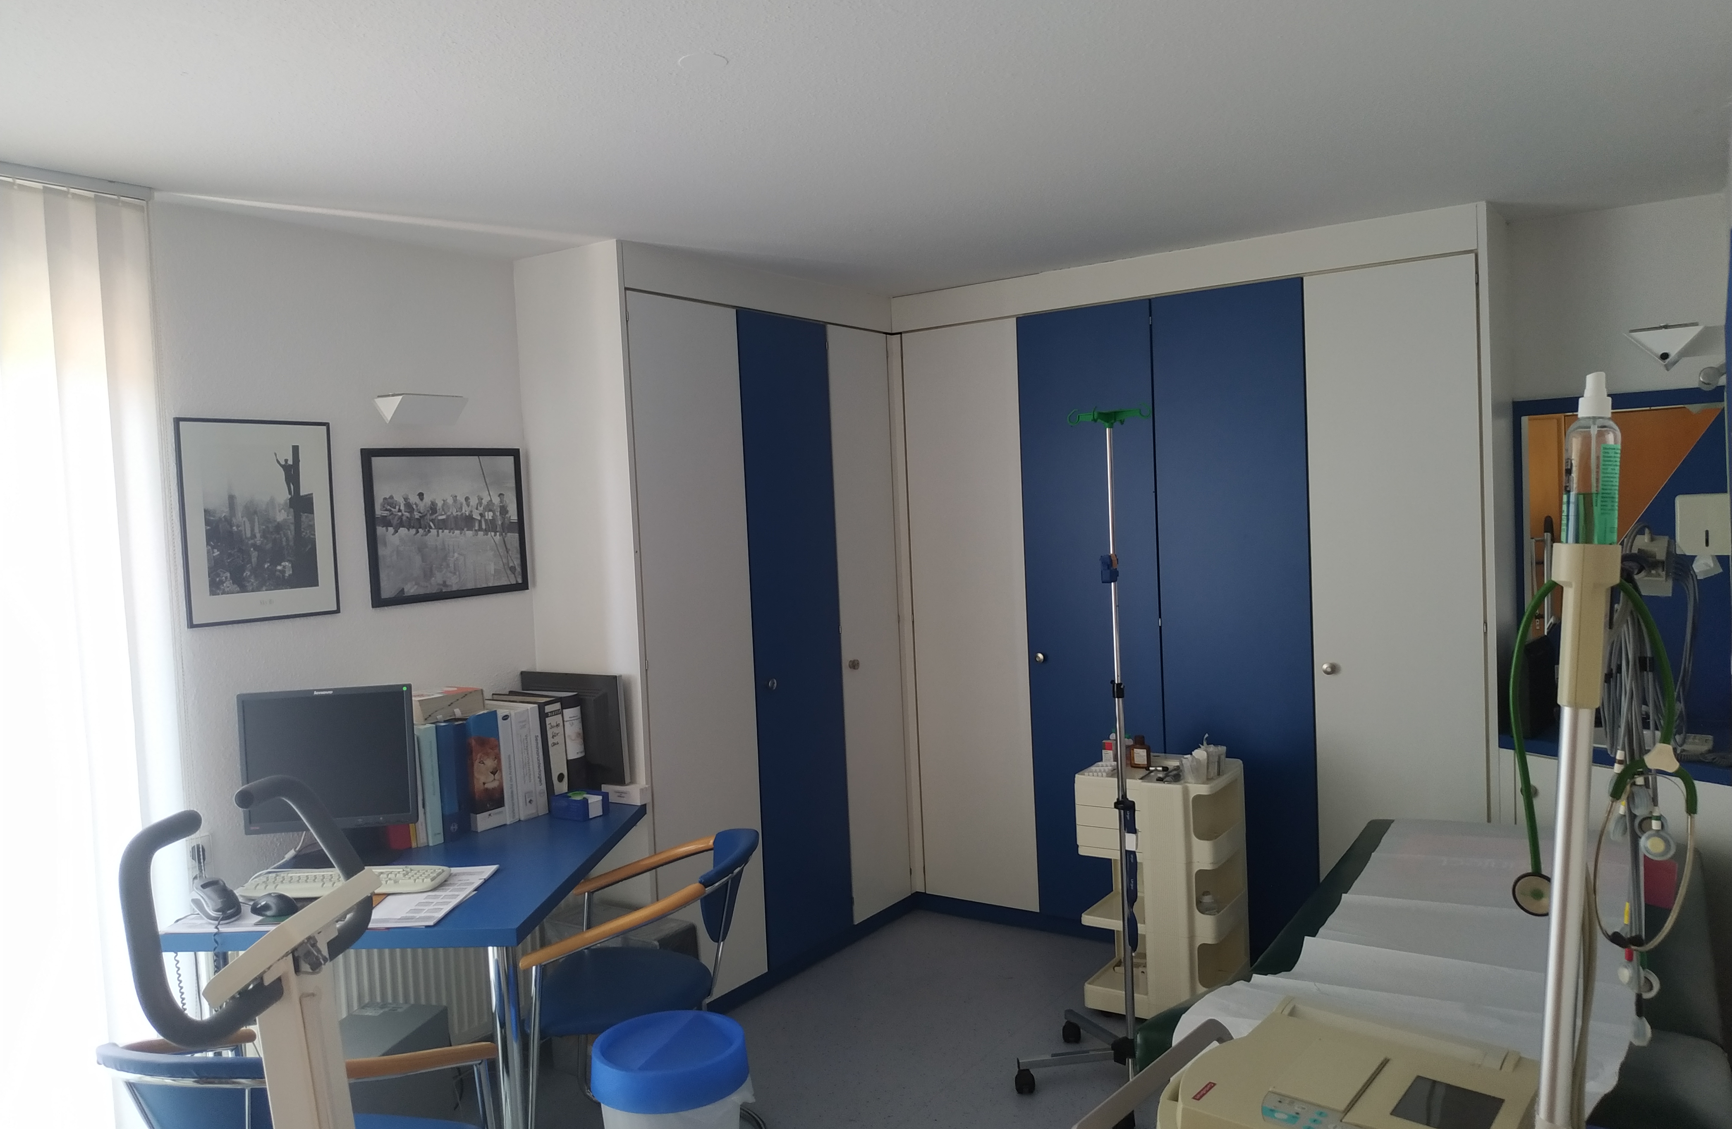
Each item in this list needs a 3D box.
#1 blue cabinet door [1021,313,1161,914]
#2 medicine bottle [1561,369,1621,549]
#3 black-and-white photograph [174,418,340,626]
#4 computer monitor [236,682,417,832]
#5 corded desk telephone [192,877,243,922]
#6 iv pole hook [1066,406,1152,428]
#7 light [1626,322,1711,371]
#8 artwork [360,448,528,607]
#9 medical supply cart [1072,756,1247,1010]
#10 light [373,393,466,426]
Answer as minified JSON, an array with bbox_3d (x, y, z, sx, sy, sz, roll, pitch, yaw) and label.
[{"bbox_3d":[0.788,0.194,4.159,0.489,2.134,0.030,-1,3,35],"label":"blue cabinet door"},{"bbox_3d":[0.760,-0.097,1.255,0.050,0.207,0.050,3,3,33],"label":"medicine bottle"},{"bbox_3d":[-1.494,-0.108,2.975,0.025,0.497,0.389,-1,4,34],"label":"black-and-white photograph"},{"bbox_3d":[-1.310,0.473,2.950,0.407,0.345,0.075,-3,1,-5],"label":"computer monitor"},{"bbox_3d":[-1.500,0.764,2.767,0.076,0.066,0.180,-5,3,-38],"label":"corded desk telephone"},{"bbox_3d":[0.649,-0.395,3.203,0.220,0.065,0.200,-3,3,-8],"label":"iv pole hook"},{"bbox_3d":[1.667,-0.446,2.492,0.149,0.076,0.211,-1,4,34],"label":"light"},{"bbox_3d":[-1.199,-0.116,3.452,0.022,0.428,0.530,-1,3,35],"label":"artwork"},{"bbox_3d":[0.916,0.980,3.647,0.430,0.735,0.420,-1,3,26],"label":"medical supply cart"},{"bbox_3d":[-1.225,-0.423,3.315,0.140,0.080,0.205,-1,3,35],"label":"light"}]

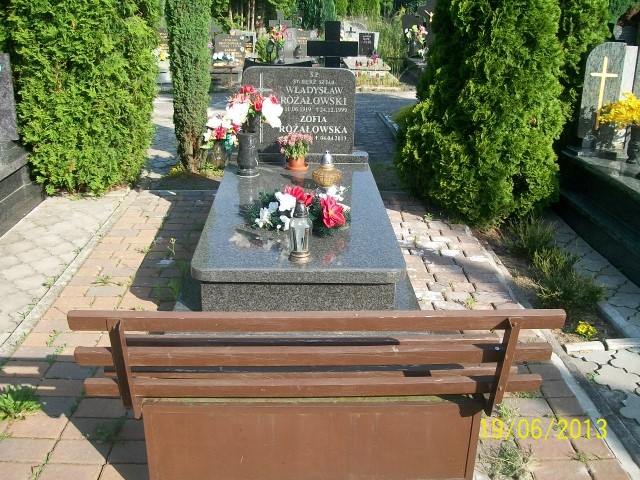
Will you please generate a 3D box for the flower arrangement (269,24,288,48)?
[{"bbox_3d":[-0.694,-3.392,11.105,0.340,0.390,0.300,0,21,-2],"label":"flower arrangement"}]

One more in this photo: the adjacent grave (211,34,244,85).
[{"bbox_3d":[-1.599,-3.084,11.195,0.760,0.660,1.700,0,21,-2],"label":"adjacent grave"}]

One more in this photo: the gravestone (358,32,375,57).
[{"bbox_3d":[0.849,-3.497,11.969,0.300,0.430,0.100,0,21,-2],"label":"gravestone"}]

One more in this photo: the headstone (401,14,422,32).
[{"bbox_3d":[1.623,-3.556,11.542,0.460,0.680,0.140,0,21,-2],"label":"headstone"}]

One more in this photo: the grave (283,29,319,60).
[{"bbox_3d":[-0.347,-3.483,11.831,0.650,0.530,0.200,0,21,-2],"label":"grave"}]

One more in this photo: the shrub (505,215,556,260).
[{"bbox_3d":[1.241,-0.045,3.982,0.300,0.210,0.280,0,21,-2],"label":"shrub"}]

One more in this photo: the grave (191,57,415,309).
[{"bbox_3d":[-0.120,-0.424,3.903,1.050,0.930,2.180,0,21,-2],"label":"grave"}]

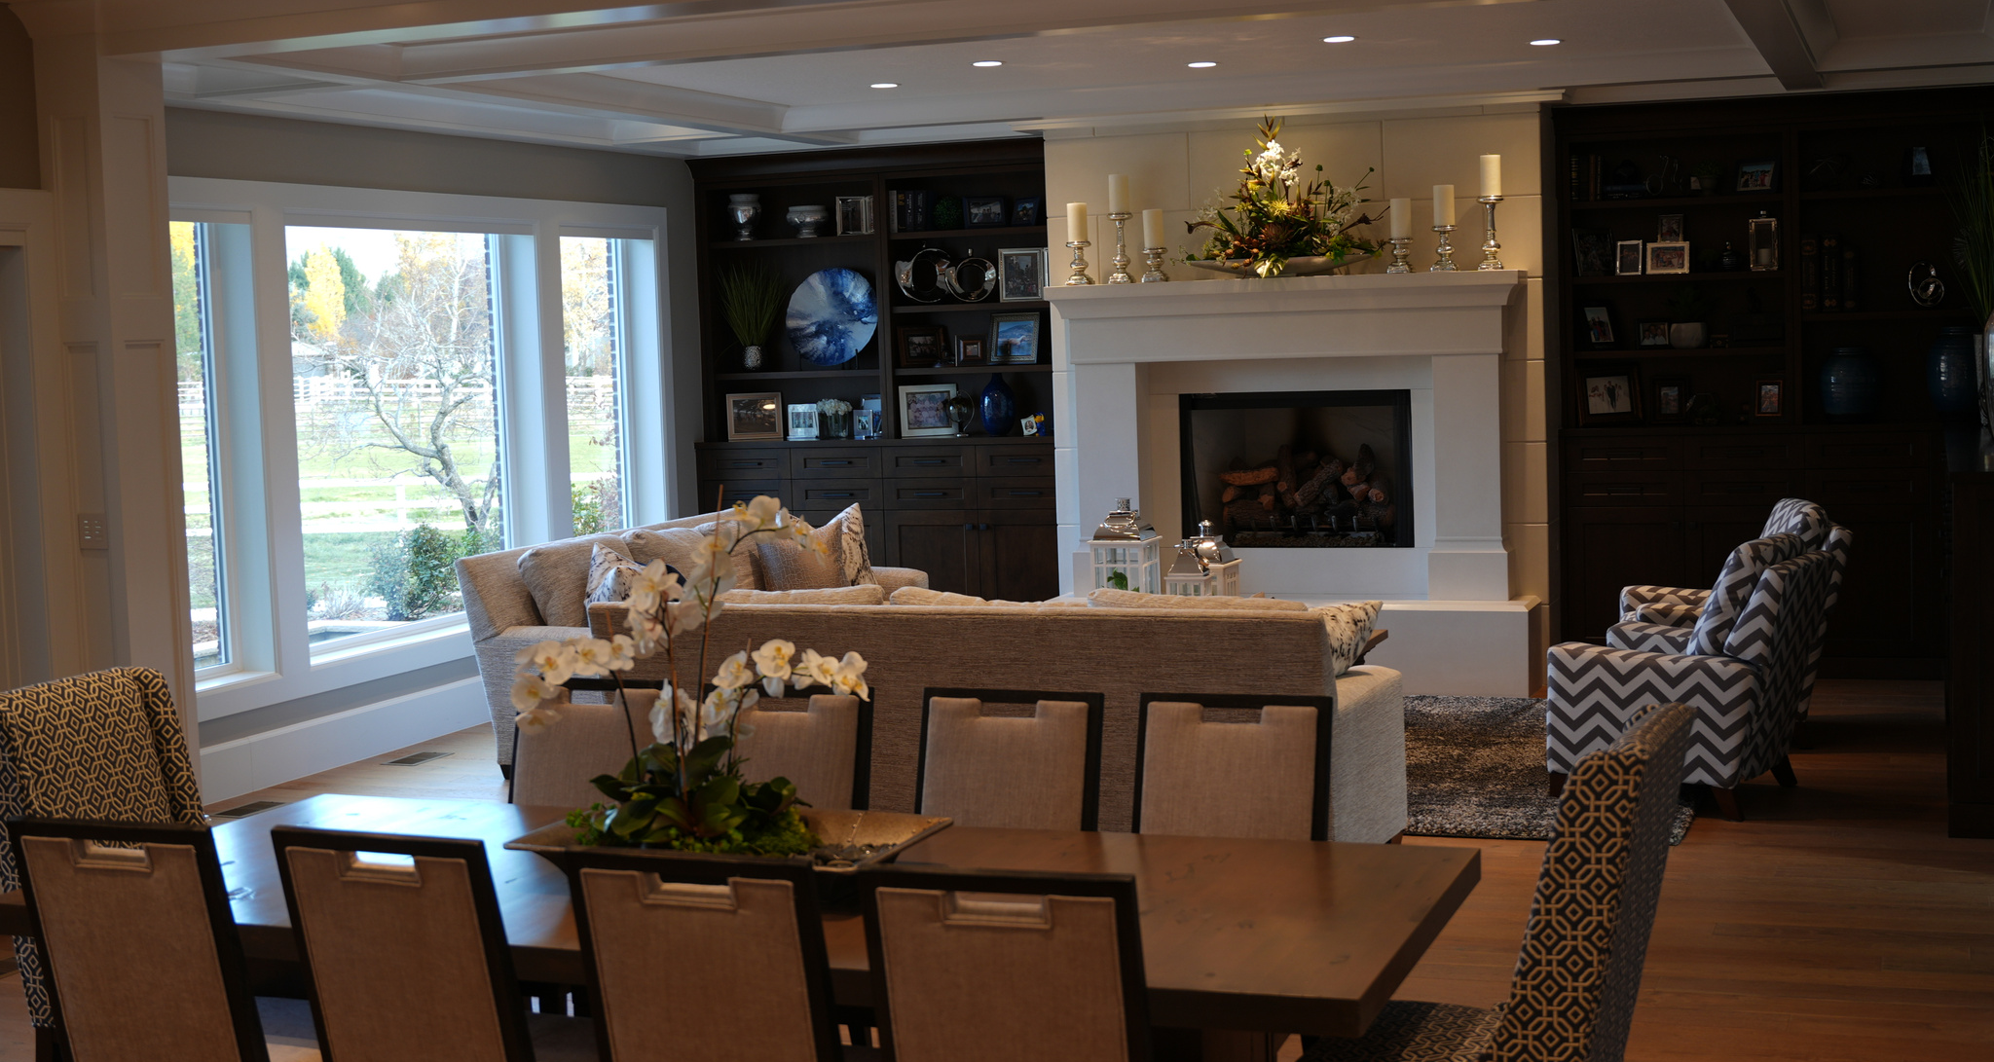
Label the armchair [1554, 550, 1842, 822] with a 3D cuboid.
[{"bbox_3d":[2.458,0.489,8.354,0.820,0.910,0.740,2,6,33],"label":"armchair"}]

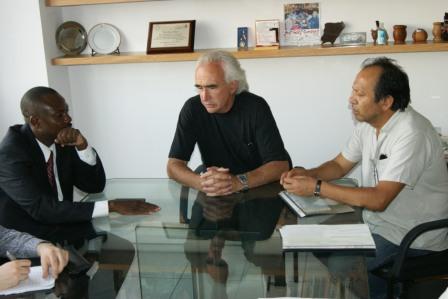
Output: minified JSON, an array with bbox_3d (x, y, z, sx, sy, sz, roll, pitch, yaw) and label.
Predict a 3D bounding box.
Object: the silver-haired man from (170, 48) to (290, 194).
[{"bbox_3d":[0.036,0.214,2.877,0.570,1.280,0.700,-2,14,7],"label":"silver-haired man"}]

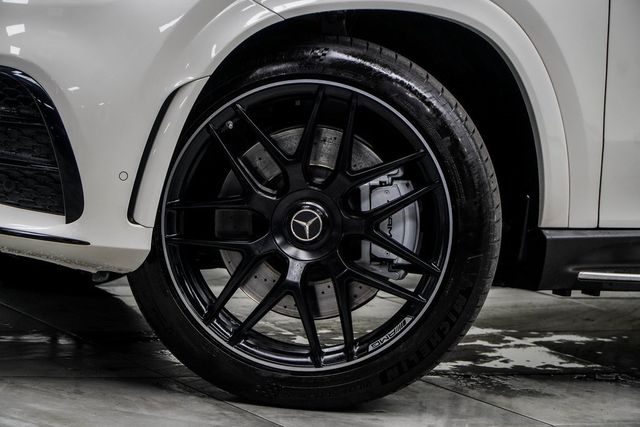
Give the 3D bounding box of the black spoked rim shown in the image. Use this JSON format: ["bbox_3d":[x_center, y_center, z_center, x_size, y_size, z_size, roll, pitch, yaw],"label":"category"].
[{"bbox_3d":[-0.013,0.016,4.589,0.590,0.590,0.245,0,4,7],"label":"black spoked rim"}]

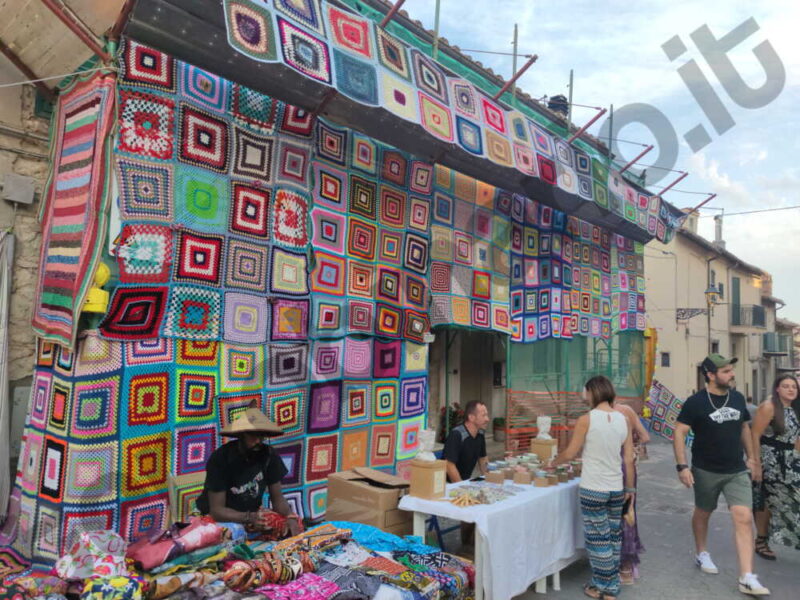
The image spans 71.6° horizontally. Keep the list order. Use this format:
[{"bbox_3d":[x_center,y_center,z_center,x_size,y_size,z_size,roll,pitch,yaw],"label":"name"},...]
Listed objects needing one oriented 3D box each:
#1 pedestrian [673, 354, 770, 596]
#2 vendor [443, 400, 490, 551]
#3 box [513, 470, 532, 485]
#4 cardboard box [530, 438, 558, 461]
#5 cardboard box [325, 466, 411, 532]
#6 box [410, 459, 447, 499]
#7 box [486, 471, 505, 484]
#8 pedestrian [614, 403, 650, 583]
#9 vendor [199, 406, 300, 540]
[{"bbox_3d":[2.557,1.331,4.447,0.600,1.790,0.500,2,-4,-10],"label":"pedestrian"},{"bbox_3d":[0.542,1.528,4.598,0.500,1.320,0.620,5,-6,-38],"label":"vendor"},{"bbox_3d":[0.965,1.397,4.368,0.130,0.076,0.090,-2,-6,40],"label":"box"},{"bbox_3d":[1.276,1.363,4.893,0.180,0.240,0.180,-2,-6,40],"label":"cardboard box"},{"bbox_3d":[-0.242,1.669,4.405,0.620,0.420,0.350,-3,-6,45],"label":"cardboard box"},{"bbox_3d":[0.203,1.264,3.946,0.180,0.240,0.180,-2,-6,40],"label":"box"},{"bbox_3d":[0.750,1.392,4.368,0.125,0.076,0.090,-2,-6,40],"label":"box"},{"bbox_3d":[1.795,1.404,4.410,0.380,1.600,0.440,-3,-6,45],"label":"pedestrian"},{"bbox_3d":[-1.127,1.443,4.040,0.620,1.320,0.700,3,-5,-25],"label":"vendor"}]

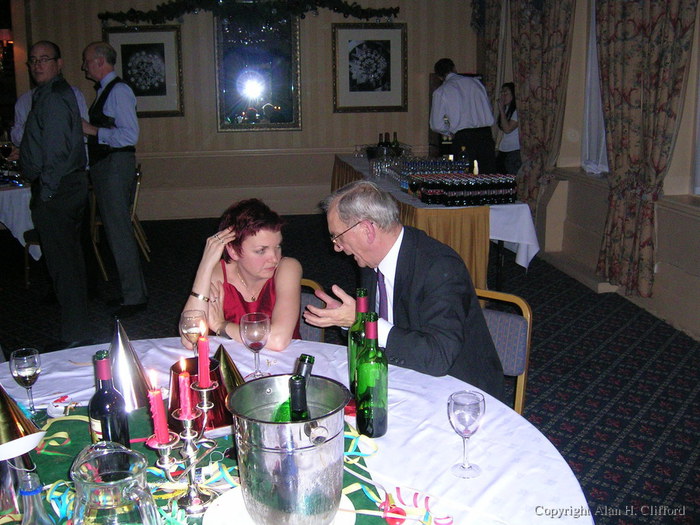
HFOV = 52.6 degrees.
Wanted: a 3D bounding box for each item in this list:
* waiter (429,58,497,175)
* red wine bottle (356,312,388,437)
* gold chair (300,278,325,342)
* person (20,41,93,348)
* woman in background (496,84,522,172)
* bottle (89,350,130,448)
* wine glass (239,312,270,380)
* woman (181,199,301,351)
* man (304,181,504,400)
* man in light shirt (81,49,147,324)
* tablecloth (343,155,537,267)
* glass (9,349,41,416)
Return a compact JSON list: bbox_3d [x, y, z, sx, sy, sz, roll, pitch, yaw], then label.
[{"bbox_3d":[1.123,-1.009,6.706,0.560,1.770,0.500,-7,15,-24],"label":"waiter"},{"bbox_3d":[0.052,0.256,1.643,0.075,0.292,0.075,-1,14,0],"label":"red wine bottle"},{"bbox_3d":[-0.322,0.520,2.435,0.450,0.890,0.550,0,14,6],"label":"gold chair"},{"bbox_3d":[-1.762,-0.367,4.216,0.350,1.790,0.480,3,14,14],"label":"person"},{"bbox_3d":[1.547,-0.930,6.778,0.360,1.580,0.420,-5,14,-17],"label":"woman in background"},{"bbox_3d":[-0.463,0.318,1.376,0.078,0.305,0.078,-1,14,0],"label":"bottle"},{"bbox_3d":[-0.261,0.243,1.968,0.082,0.174,0.082,-1,14,0],"label":"wine glass"},{"bbox_3d":[-0.340,0.357,2.422,0.480,1.190,0.660,-2,14,-3],"label":"woman"},{"bbox_3d":[0.176,0.383,2.207,0.770,1.250,0.560,-10,16,-32],"label":"man"},{"bbox_3d":[-1.558,-0.529,4.763,0.420,1.810,0.520,-5,15,-17],"label":"man in light shirt"},{"bbox_3d":[0.571,-0.569,6.383,0.830,0.460,3.600,-3,14,-8],"label":"tablecloth"},{"bbox_3d":[-0.808,0.298,1.777,0.079,0.162,0.079,-1,14,0],"label":"glass"}]

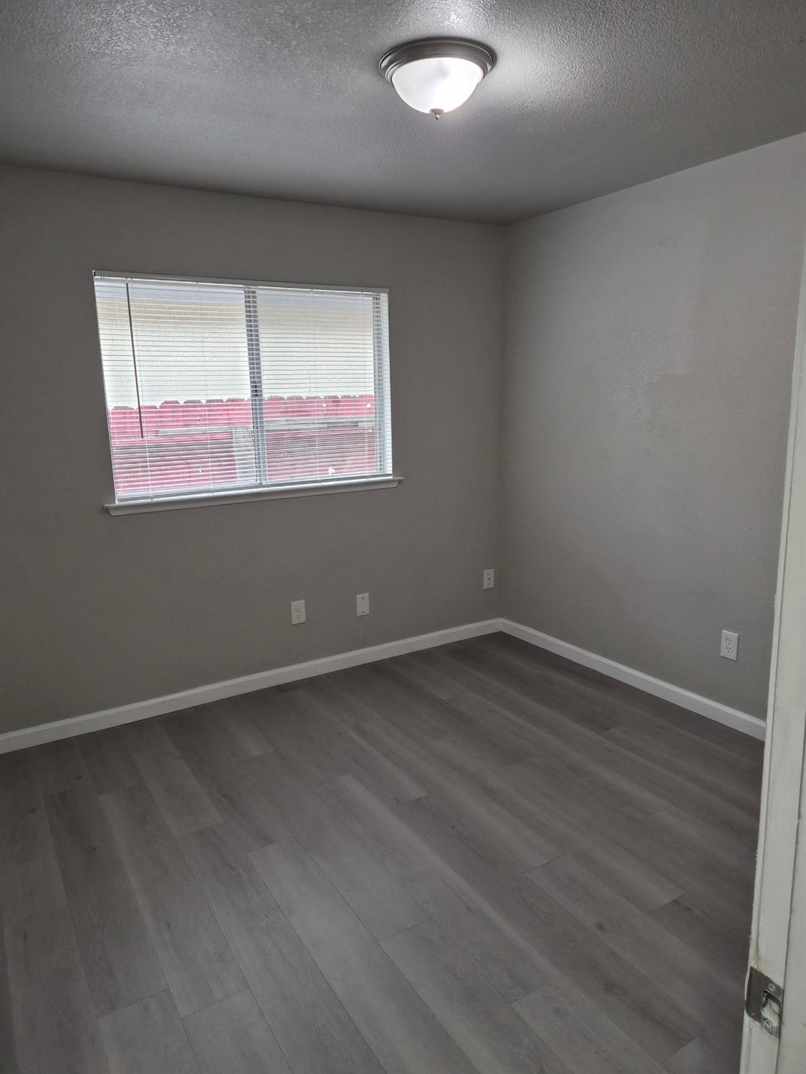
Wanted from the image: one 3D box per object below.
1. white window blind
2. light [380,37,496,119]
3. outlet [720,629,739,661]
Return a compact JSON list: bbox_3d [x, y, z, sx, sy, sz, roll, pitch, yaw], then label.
[{"bbox_3d":[-0.699,-0.736,3.536,1.463,1.002,0.040,-8,14,-31],"label":"white window blind"},{"bbox_3d":[0.100,-1.271,2.034,0.332,0.150,0.332,-1,12,0],"label":"light"},{"bbox_3d":[1.464,0.489,3.203,0.010,0.121,0.078,-8,14,-31],"label":"outlet"}]

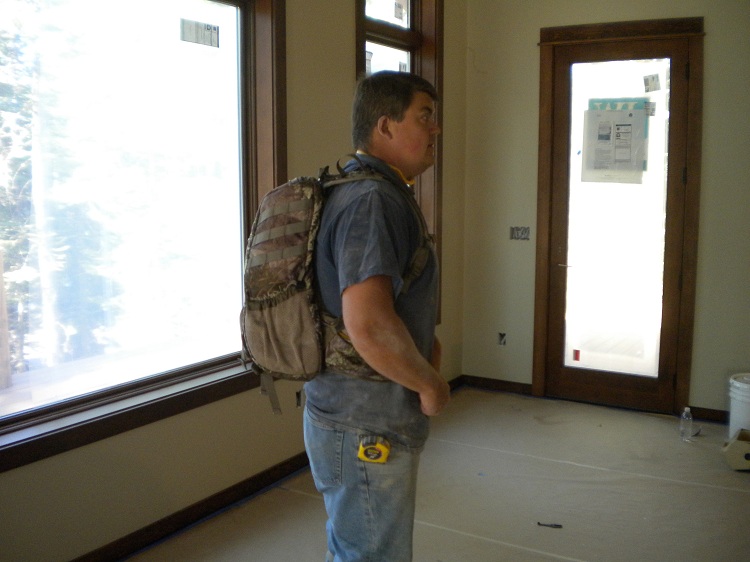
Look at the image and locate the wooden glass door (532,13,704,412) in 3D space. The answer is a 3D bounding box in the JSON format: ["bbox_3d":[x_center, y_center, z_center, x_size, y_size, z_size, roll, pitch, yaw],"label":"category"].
[{"bbox_3d":[1.576,-0.398,5.002,1.060,2.490,0.120,4,9,32],"label":"wooden glass door"}]

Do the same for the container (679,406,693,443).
[{"bbox_3d":[1.810,0.837,4.420,0.066,0.206,0.066,3,8,22],"label":"container"}]

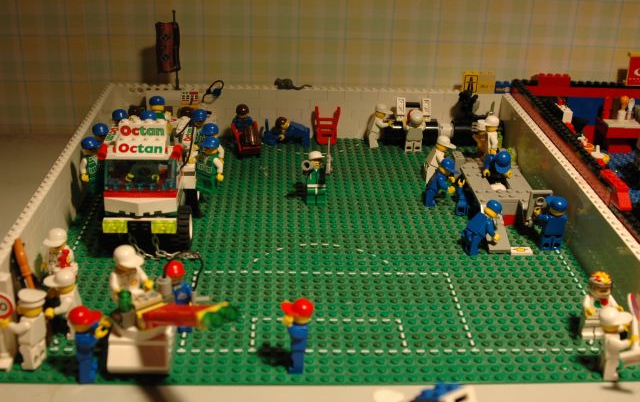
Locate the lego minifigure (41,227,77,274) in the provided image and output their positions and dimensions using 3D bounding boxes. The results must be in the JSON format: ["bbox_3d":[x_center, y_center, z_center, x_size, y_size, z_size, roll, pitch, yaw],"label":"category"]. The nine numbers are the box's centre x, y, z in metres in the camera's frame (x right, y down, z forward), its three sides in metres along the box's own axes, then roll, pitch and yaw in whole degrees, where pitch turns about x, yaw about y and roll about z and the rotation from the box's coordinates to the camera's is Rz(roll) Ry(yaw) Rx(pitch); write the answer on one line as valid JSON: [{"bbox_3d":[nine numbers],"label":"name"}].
[{"bbox_3d":[-0.163,0.037,0.508,0.024,0.042,0.017,13,27,22],"label":"lego minifigure"}]

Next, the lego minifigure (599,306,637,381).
[{"bbox_3d":[0.164,0.076,0.450,0.020,0.043,0.022,-1,25,-6],"label":"lego minifigure"}]

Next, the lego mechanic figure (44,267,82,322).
[{"bbox_3d":[-0.145,0.058,0.465,0.021,0.043,0.022,1,24,-3],"label":"lego mechanic figure"}]

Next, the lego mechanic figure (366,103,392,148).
[{"bbox_3d":[0.057,-0.070,0.757,0.020,0.041,0.022,-1,25,-8],"label":"lego mechanic figure"}]

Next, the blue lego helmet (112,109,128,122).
[{"bbox_3d":[-0.173,-0.076,0.716,0.016,0.008,0.012,9,25,15],"label":"blue lego helmet"}]

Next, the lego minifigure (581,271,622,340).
[{"bbox_3d":[0.165,0.061,0.489,0.024,0.043,0.014,1,25,-3],"label":"lego minifigure"}]

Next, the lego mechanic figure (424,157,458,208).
[{"bbox_3d":[0.098,-0.016,0.656,0.027,0.036,0.021,1,24,-3],"label":"lego mechanic figure"}]

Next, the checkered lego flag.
[{"bbox_3d":[-0.137,-0.136,0.737,0.021,0.071,0.007,1,25,-3],"label":"checkered lego flag"}]

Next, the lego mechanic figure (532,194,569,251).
[{"bbox_3d":[0.168,0.013,0.587,0.024,0.042,0.018,2,25,-1],"label":"lego mechanic figure"}]

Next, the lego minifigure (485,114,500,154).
[{"bbox_3d":[0.151,-0.057,0.737,0.017,0.042,0.023,5,25,6],"label":"lego minifigure"}]

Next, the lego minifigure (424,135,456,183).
[{"bbox_3d":[0.101,-0.032,0.684,0.025,0.040,0.022,-2,25,-9],"label":"lego minifigure"}]

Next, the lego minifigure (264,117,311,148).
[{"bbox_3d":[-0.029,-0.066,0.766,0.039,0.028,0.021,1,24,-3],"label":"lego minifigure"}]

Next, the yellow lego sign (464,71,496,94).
[{"bbox_3d":[0.150,-0.113,0.772,0.032,0.021,0.008,1,25,-3],"label":"yellow lego sign"}]

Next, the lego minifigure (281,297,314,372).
[{"bbox_3d":[-0.015,0.073,0.443,0.018,0.042,0.022,5,25,6],"label":"lego minifigure"}]

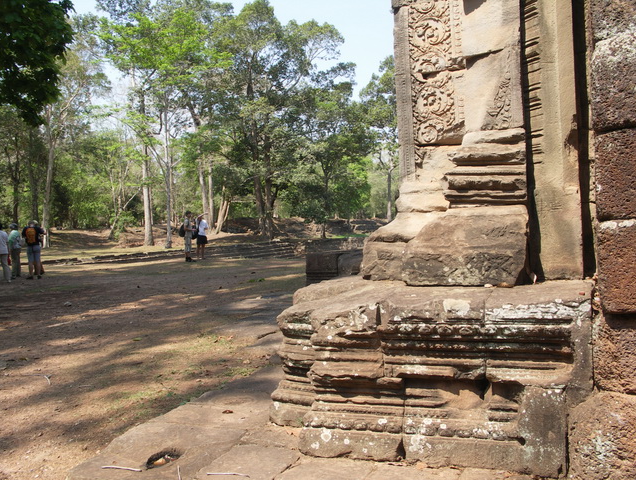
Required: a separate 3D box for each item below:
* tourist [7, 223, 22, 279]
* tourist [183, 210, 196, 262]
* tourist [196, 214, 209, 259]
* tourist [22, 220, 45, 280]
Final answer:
[{"bbox_3d":[-9.028,0.327,19.800,0.470,1.650,0.380,-2,3,27],"label":"tourist"},{"bbox_3d":[-4.440,-0.121,23.000,0.520,1.730,0.480,-2,3,16],"label":"tourist"},{"bbox_3d":[-4.095,-0.124,23.600,0.500,1.680,0.400,-2,3,9],"label":"tourist"},{"bbox_3d":[-8.478,0.292,19.800,0.600,1.710,0.450,-3,3,6],"label":"tourist"}]

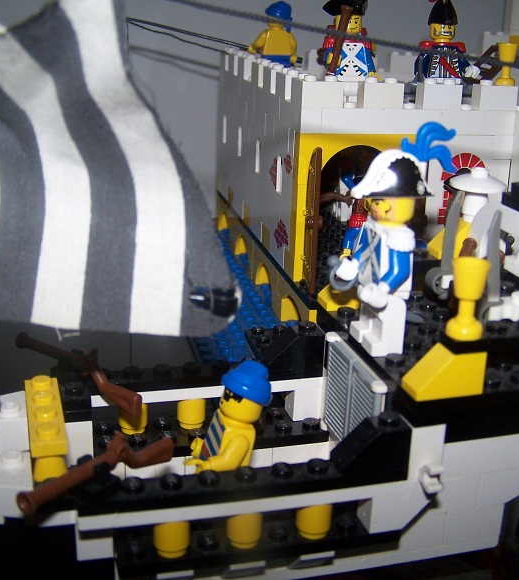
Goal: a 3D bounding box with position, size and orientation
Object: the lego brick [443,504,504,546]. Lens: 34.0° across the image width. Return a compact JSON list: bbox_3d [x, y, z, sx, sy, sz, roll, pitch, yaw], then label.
[{"bbox_3d":[0.052,0.057,0.213,0.016,0.010,0.008,-3,20,-17],"label":"lego brick"}]

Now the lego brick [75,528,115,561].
[{"bbox_3d":[-0.036,0.052,0.184,0.008,0.010,0.008,-3,20,-17],"label":"lego brick"}]

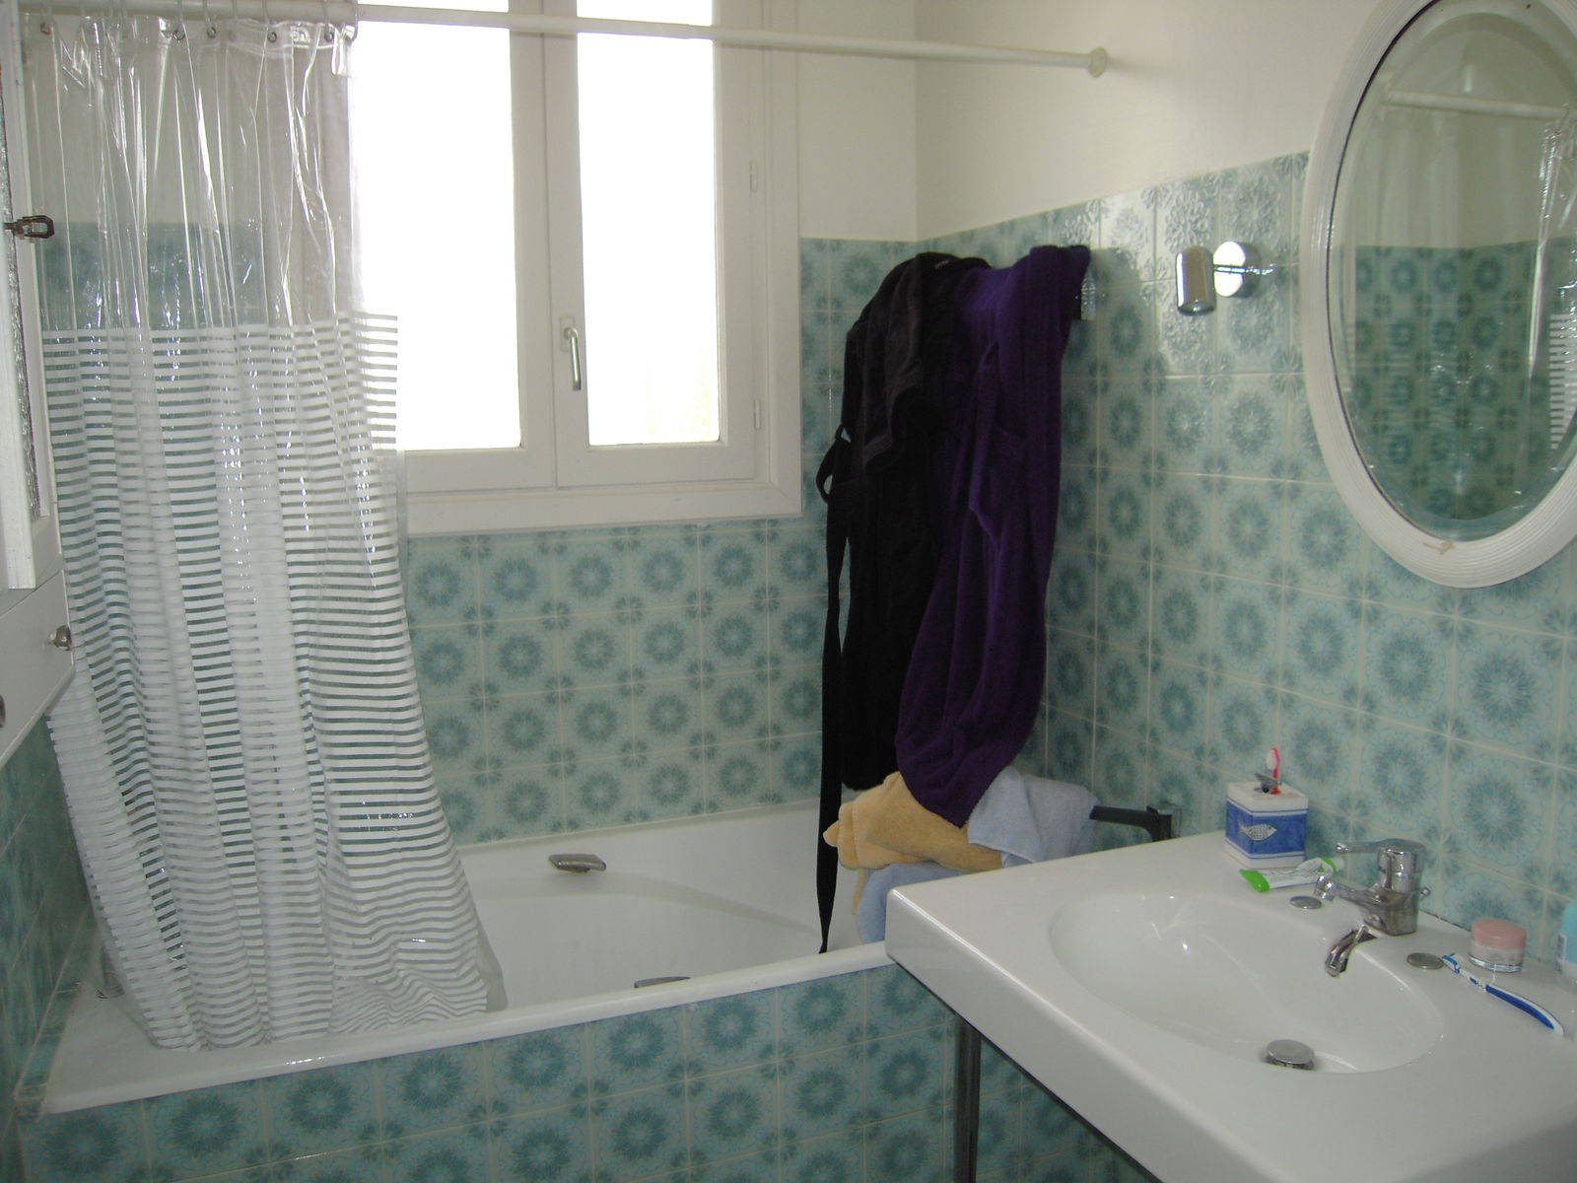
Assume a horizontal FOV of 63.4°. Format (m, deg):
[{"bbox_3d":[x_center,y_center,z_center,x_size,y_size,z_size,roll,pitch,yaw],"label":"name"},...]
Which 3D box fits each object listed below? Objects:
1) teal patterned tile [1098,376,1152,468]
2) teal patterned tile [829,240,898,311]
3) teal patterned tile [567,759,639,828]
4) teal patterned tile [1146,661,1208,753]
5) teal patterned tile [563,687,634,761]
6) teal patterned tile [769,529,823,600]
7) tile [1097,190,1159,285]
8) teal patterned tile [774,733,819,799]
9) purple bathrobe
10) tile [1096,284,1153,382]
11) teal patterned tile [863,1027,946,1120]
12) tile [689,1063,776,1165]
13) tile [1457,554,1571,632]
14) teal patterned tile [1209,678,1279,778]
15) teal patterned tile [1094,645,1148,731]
[{"bbox_3d":[0.568,-0.280,2.133,0.010,0.150,0.150,-4,9,-21],"label":"teal patterned tile"},{"bbox_3d":[0.152,-0.663,2.683,0.150,0.150,0.010,-4,9,-21],"label":"teal patterned tile"},{"bbox_3d":[-0.392,0.422,2.662,0.149,0.148,0.010,-4,9,-21],"label":"teal patterned tile"},{"bbox_3d":[0.641,0.187,2.091,0.010,0.150,0.150,-4,9,-21],"label":"teal patterned tile"},{"bbox_3d":[-0.390,0.269,2.613,0.148,0.148,0.010,-4,9,-21],"label":"teal patterned tile"},{"bbox_3d":[0.024,-0.061,2.741,0.150,0.150,0.010,-4,9,-21],"label":"teal patterned tile"},{"bbox_3d":[0.558,-0.573,2.087,0.010,0.150,0.150,-4,9,-21],"label":"tile"},{"bbox_3d":[0.030,0.390,2.824,0.149,0.148,0.010,-4,9,-21],"label":"teal patterned tile"},{"bbox_3d":[0.343,-0.087,2.160,0.290,0.940,0.210,-4,9,-21],"label":"purple bathrobe"},{"bbox_3d":[0.563,-0.428,2.112,0.010,0.150,0.150,-4,9,-21],"label":"tile"},{"bbox_3d":[0.193,0.809,2.136,0.149,0.151,0.010,-4,9,-21],"label":"teal patterned tile"},{"bbox_3d":[-0.087,0.816,1.996,0.150,0.150,0.010,-4,9,-21],"label":"tile"},{"bbox_3d":[0.862,-0.035,1.510,0.010,0.151,0.149,-4,9,-21],"label":"tile"},{"bbox_3d":[0.686,0.206,1.920,0.010,0.150,0.150,-4,9,-21],"label":"teal patterned tile"},{"bbox_3d":[0.574,0.169,2.192,0.010,0.148,0.148,-4,9,-21],"label":"teal patterned tile"}]

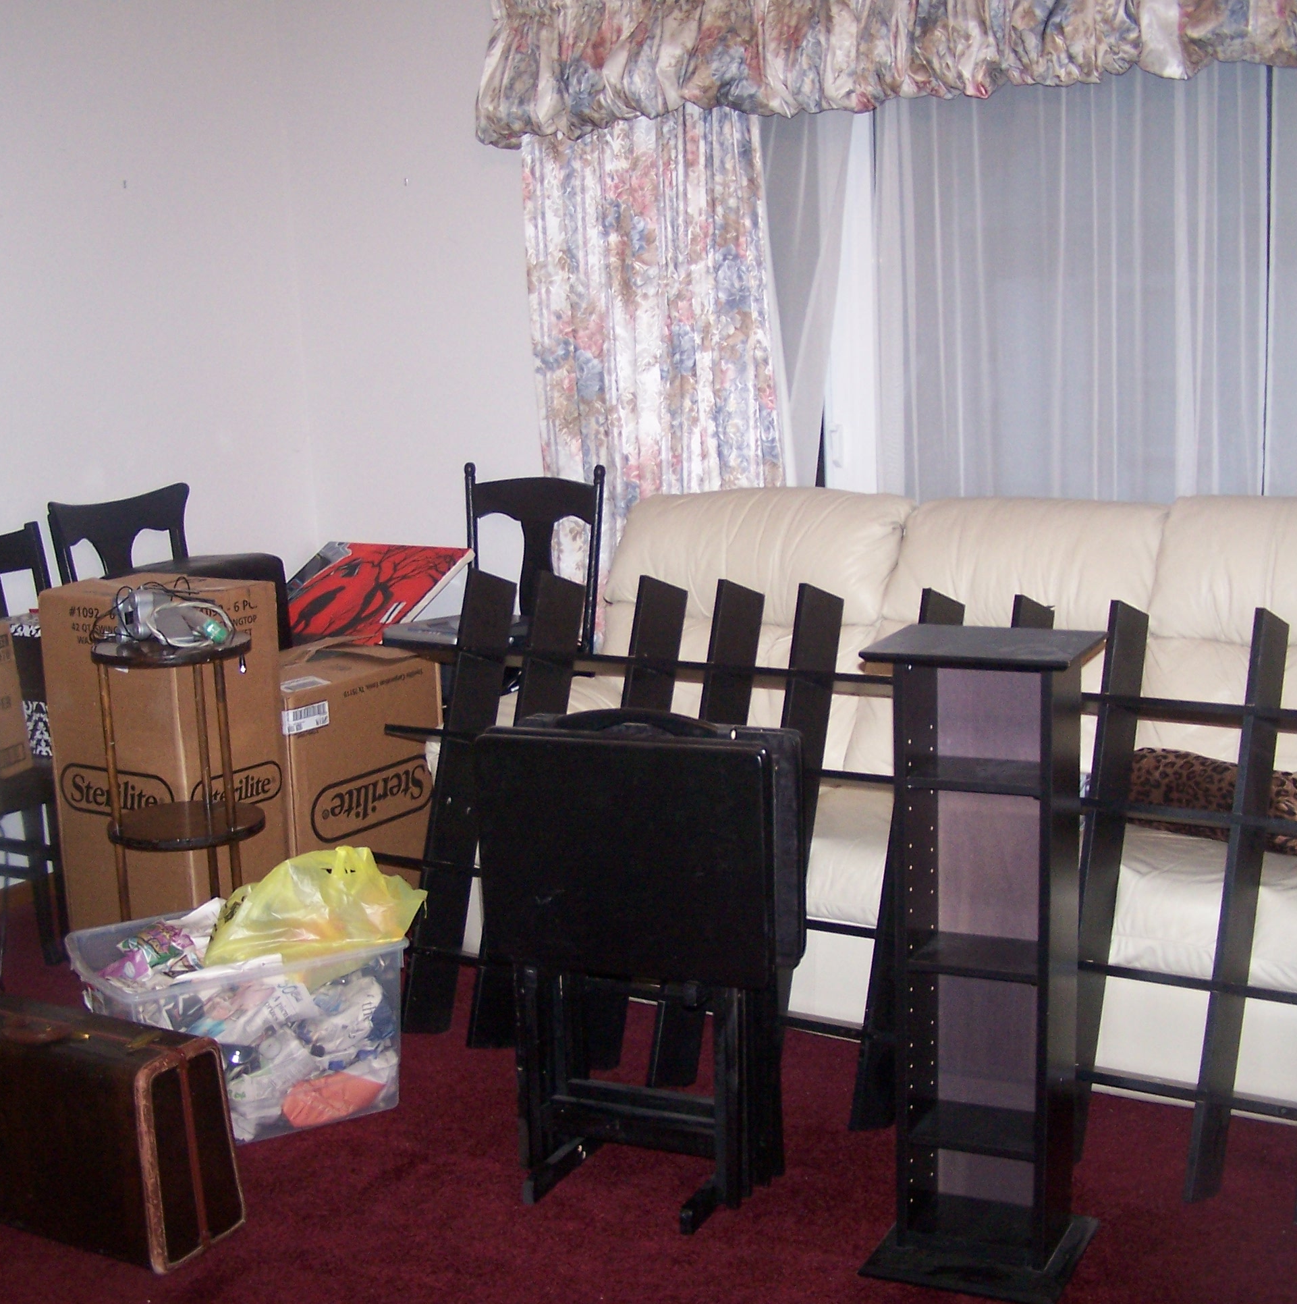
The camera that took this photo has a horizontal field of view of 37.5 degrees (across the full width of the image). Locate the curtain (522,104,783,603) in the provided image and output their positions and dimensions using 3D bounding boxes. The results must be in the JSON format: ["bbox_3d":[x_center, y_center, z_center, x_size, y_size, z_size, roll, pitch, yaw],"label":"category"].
[{"bbox_3d":[0.000,-0.497,4.576,0.750,2.050,0.120,5,13,34],"label":"curtain"}]

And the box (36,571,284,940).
[{"bbox_3d":[-1.033,0.263,4.150,0.379,0.815,0.323,5,13,34],"label":"box"}]

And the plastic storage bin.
[{"bbox_3d":[-0.729,0.652,3.404,0.495,0.303,0.440,-8,12,-29],"label":"plastic storage bin"}]

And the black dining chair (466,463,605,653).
[{"bbox_3d":[-0.360,0.052,4.707,0.440,0.985,0.460,4,12,30],"label":"black dining chair"}]

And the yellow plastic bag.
[{"bbox_3d":[-0.593,0.442,3.424,0.290,0.170,0.250,-8,12,-28],"label":"yellow plastic bag"}]

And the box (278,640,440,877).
[{"bbox_3d":[-0.793,0.319,4.476,0.370,0.570,0.500,5,12,32],"label":"box"}]

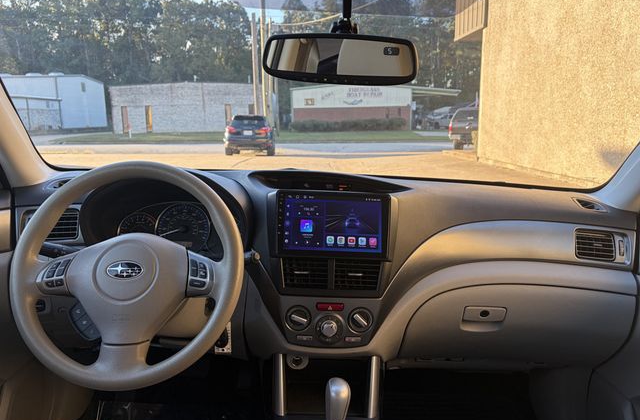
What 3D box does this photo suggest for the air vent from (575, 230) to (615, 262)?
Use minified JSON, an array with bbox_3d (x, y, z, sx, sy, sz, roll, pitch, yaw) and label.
[{"bbox_3d":[0.601,0.080,1.050,0.085,0.067,0.030,2,3,0],"label":"air vent"}]

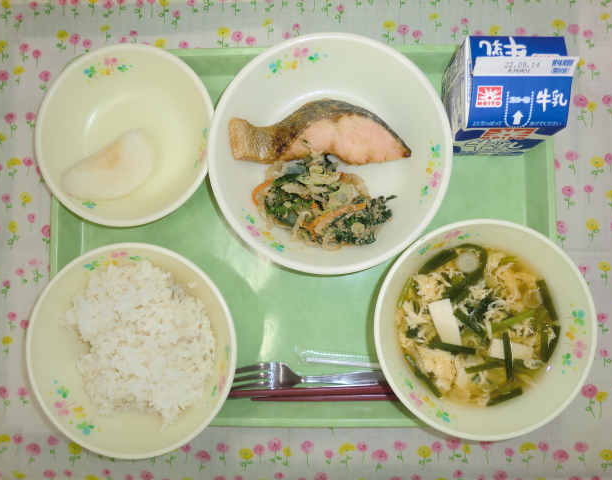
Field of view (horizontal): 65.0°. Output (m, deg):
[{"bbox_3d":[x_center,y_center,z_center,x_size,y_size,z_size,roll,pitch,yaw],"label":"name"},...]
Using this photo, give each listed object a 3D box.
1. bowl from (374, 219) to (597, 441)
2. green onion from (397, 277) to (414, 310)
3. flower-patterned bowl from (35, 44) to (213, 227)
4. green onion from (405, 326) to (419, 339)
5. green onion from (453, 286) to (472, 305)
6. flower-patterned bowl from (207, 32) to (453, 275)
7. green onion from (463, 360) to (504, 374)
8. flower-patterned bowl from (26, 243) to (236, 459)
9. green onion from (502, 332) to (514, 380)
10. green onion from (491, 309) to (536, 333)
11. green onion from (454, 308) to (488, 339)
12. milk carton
[{"bbox_3d":[0.105,0.054,0.310,0.130,0.057,0.130,0,87,0],"label":"bowl"},{"bbox_3d":[0.065,0.034,0.312,0.004,0.004,0.022,26,88,3],"label":"green onion"},{"bbox_3d":[-0.114,-0.064,0.324,0.114,0.043,0.114,0,87,0],"label":"flower-patterned bowl"},{"bbox_3d":[0.065,0.056,0.293,0.007,0.003,0.006,-17,87,-1],"label":"green onion"},{"bbox_3d":[0.102,0.037,0.314,0.005,0.004,0.015,44,89,3],"label":"green onion"},{"bbox_3d":[0.017,-0.055,0.333,0.159,0.043,0.159,0,87,2],"label":"flower-patterned bowl"},{"bbox_3d":[0.108,0.077,0.293,0.025,0.003,0.003,-11,87,-1],"label":"green onion"},{"bbox_3d":[-0.104,0.068,0.312,0.127,0.051,0.127,0,87,0],"label":"flower-patterned bowl"},{"bbox_3d":[0.129,0.074,0.307,0.005,0.004,0.030,-6,87,1],"label":"green onion"},{"bbox_3d":[0.135,0.052,0.311,0.030,0.004,0.005,-21,87,1],"label":"green onion"},{"bbox_3d":[0.100,0.051,0.293,0.024,0.004,0.004,41,87,2],"label":"green onion"},{"bbox_3d":[0.126,-0.093,0.310,0.059,0.086,0.058,0,87,2],"label":"milk carton"}]

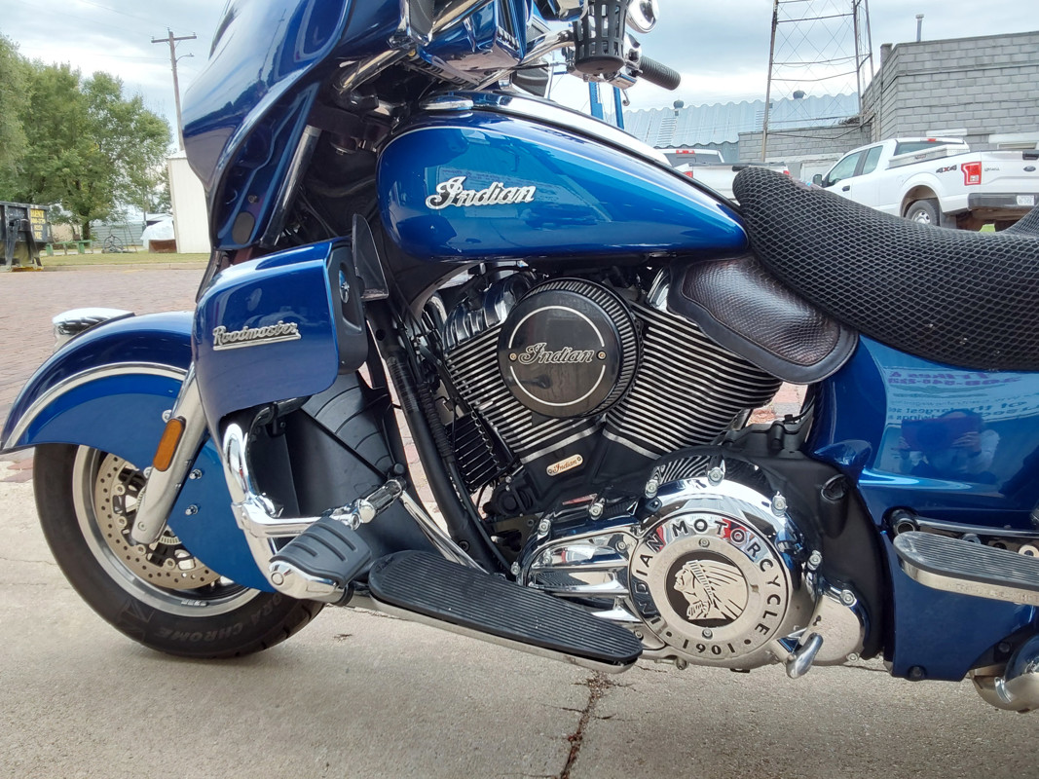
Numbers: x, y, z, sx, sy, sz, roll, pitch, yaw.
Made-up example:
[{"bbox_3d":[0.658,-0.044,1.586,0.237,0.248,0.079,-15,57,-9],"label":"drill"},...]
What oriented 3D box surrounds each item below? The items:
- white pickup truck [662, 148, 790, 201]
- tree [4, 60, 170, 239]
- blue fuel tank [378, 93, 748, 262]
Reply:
[{"bbox_3d":[3.081,-3.806,16.968,2.020,1.930,5.850,-5,12,-12],"label":"white pickup truck"},{"bbox_3d":[-28.277,-15.380,55.105,10.200,12.095,9.500,-8,13,-25],"label":"tree"},{"bbox_3d":[0.073,-0.336,1.306,0.553,0.251,0.370,0,12,13],"label":"blue fuel tank"}]

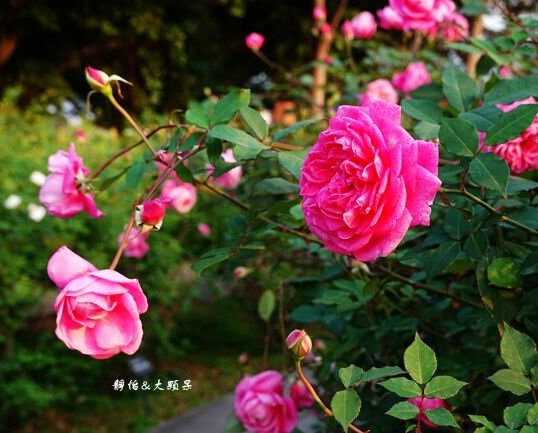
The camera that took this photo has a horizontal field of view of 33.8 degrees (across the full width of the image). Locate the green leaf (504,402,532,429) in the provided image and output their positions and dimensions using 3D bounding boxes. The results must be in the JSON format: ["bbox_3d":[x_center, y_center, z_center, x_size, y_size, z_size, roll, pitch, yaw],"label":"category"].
[{"bbox_3d":[0.240,0.189,0.840,0.020,0.032,0.007,40,-18,16],"label":"green leaf"}]

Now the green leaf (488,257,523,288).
[{"bbox_3d":[0.201,0.048,0.750,0.028,0.026,0.009,10,-11,4],"label":"green leaf"}]

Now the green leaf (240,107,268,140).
[{"bbox_3d":[-0.013,-0.074,0.700,0.018,0.031,0.009,-23,-14,-37],"label":"green leaf"}]

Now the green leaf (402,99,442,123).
[{"bbox_3d":[0.165,-0.114,0.950,0.051,0.026,0.011,33,-21,23],"label":"green leaf"}]

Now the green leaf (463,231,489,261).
[{"bbox_3d":[0.225,0.032,0.950,0.024,0.036,0.008,-21,-22,-9],"label":"green leaf"}]

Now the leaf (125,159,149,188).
[{"bbox_3d":[-0.149,-0.049,1.000,0.019,0.038,0.008,31,-6,25],"label":"leaf"}]

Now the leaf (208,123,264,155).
[{"bbox_3d":[-0.025,-0.060,0.700,0.049,0.010,0.020,20,40,-11],"label":"leaf"}]

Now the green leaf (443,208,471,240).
[{"bbox_3d":[0.167,0.007,0.780,0.023,0.032,0.008,5,-26,2],"label":"green leaf"}]

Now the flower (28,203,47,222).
[{"bbox_3d":[-0.631,-0.011,2.400,0.050,0.048,0.042,-1,7,-6],"label":"flower"}]

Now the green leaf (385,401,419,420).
[{"bbox_3d":[0.097,0.141,0.640,0.023,0.015,0.007,-2,-31,-9],"label":"green leaf"}]

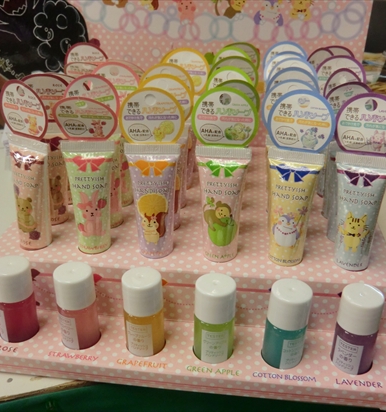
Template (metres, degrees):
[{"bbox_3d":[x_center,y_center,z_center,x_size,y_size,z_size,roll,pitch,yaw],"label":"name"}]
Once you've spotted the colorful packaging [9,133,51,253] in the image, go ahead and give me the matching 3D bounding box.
[{"bbox_3d":[-0.121,-0.009,0.347,0.039,0.084,0.025,15,25,26],"label":"colorful packaging"}]

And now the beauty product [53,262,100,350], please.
[{"bbox_3d":[-0.077,0.070,0.313,0.026,0.059,0.026,0,27,0],"label":"beauty product"}]

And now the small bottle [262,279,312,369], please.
[{"bbox_3d":[0.061,0.080,0.308,0.027,0.061,0.027,0,29,0],"label":"small bottle"}]

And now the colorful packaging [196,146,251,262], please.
[{"bbox_3d":[0.021,-0.001,0.333,0.039,0.084,0.025,1,23,1],"label":"colorful packaging"}]

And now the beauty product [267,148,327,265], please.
[{"bbox_3d":[0.070,0.002,0.329,0.039,0.084,0.025,6,25,12],"label":"beauty product"}]

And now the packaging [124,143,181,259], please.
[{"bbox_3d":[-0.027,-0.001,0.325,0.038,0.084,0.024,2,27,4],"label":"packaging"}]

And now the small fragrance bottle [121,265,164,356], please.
[{"bbox_3d":[-0.033,0.075,0.317,0.027,0.061,0.027,0,29,0],"label":"small fragrance bottle"}]

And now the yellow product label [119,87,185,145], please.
[{"bbox_3d":[-0.028,-0.060,0.312,0.045,0.040,0.003,0,25,0],"label":"yellow product label"}]

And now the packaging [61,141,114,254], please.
[{"bbox_3d":[-0.073,-0.004,0.330,0.038,0.084,0.024,2,27,4],"label":"packaging"}]

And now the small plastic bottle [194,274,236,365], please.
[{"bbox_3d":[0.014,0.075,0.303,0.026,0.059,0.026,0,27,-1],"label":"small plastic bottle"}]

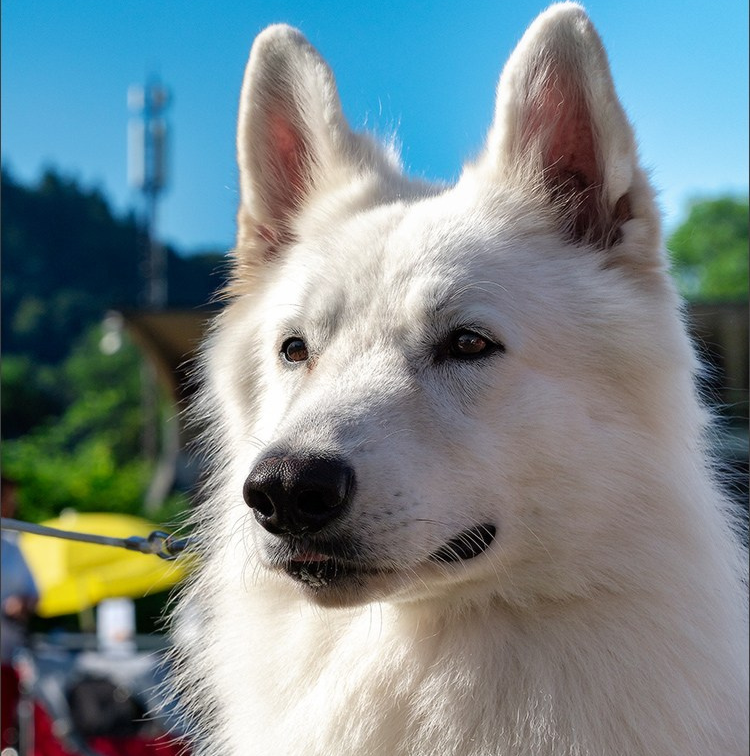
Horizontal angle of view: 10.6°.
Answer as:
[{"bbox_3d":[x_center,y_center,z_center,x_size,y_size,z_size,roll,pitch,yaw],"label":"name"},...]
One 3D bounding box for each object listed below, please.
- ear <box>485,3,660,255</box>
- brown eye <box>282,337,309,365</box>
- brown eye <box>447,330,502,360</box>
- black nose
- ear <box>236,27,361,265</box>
[{"bbox_3d":[0.085,-0.108,1.745,0.070,0.107,0.046,0,3,5],"label":"ear"},{"bbox_3d":[-0.034,-0.012,1.720,0.019,0.013,0.013,0,3,34],"label":"brown eye"},{"bbox_3d":[0.042,-0.014,1.690,0.023,0.013,0.013,0,3,8],"label":"brown eye"},{"bbox_3d":[-0.030,0.046,1.625,0.043,0.031,0.029,0,12,23],"label":"black nose"},{"bbox_3d":[-0.035,-0.104,1.785,0.060,0.105,0.046,0,3,30],"label":"ear"}]

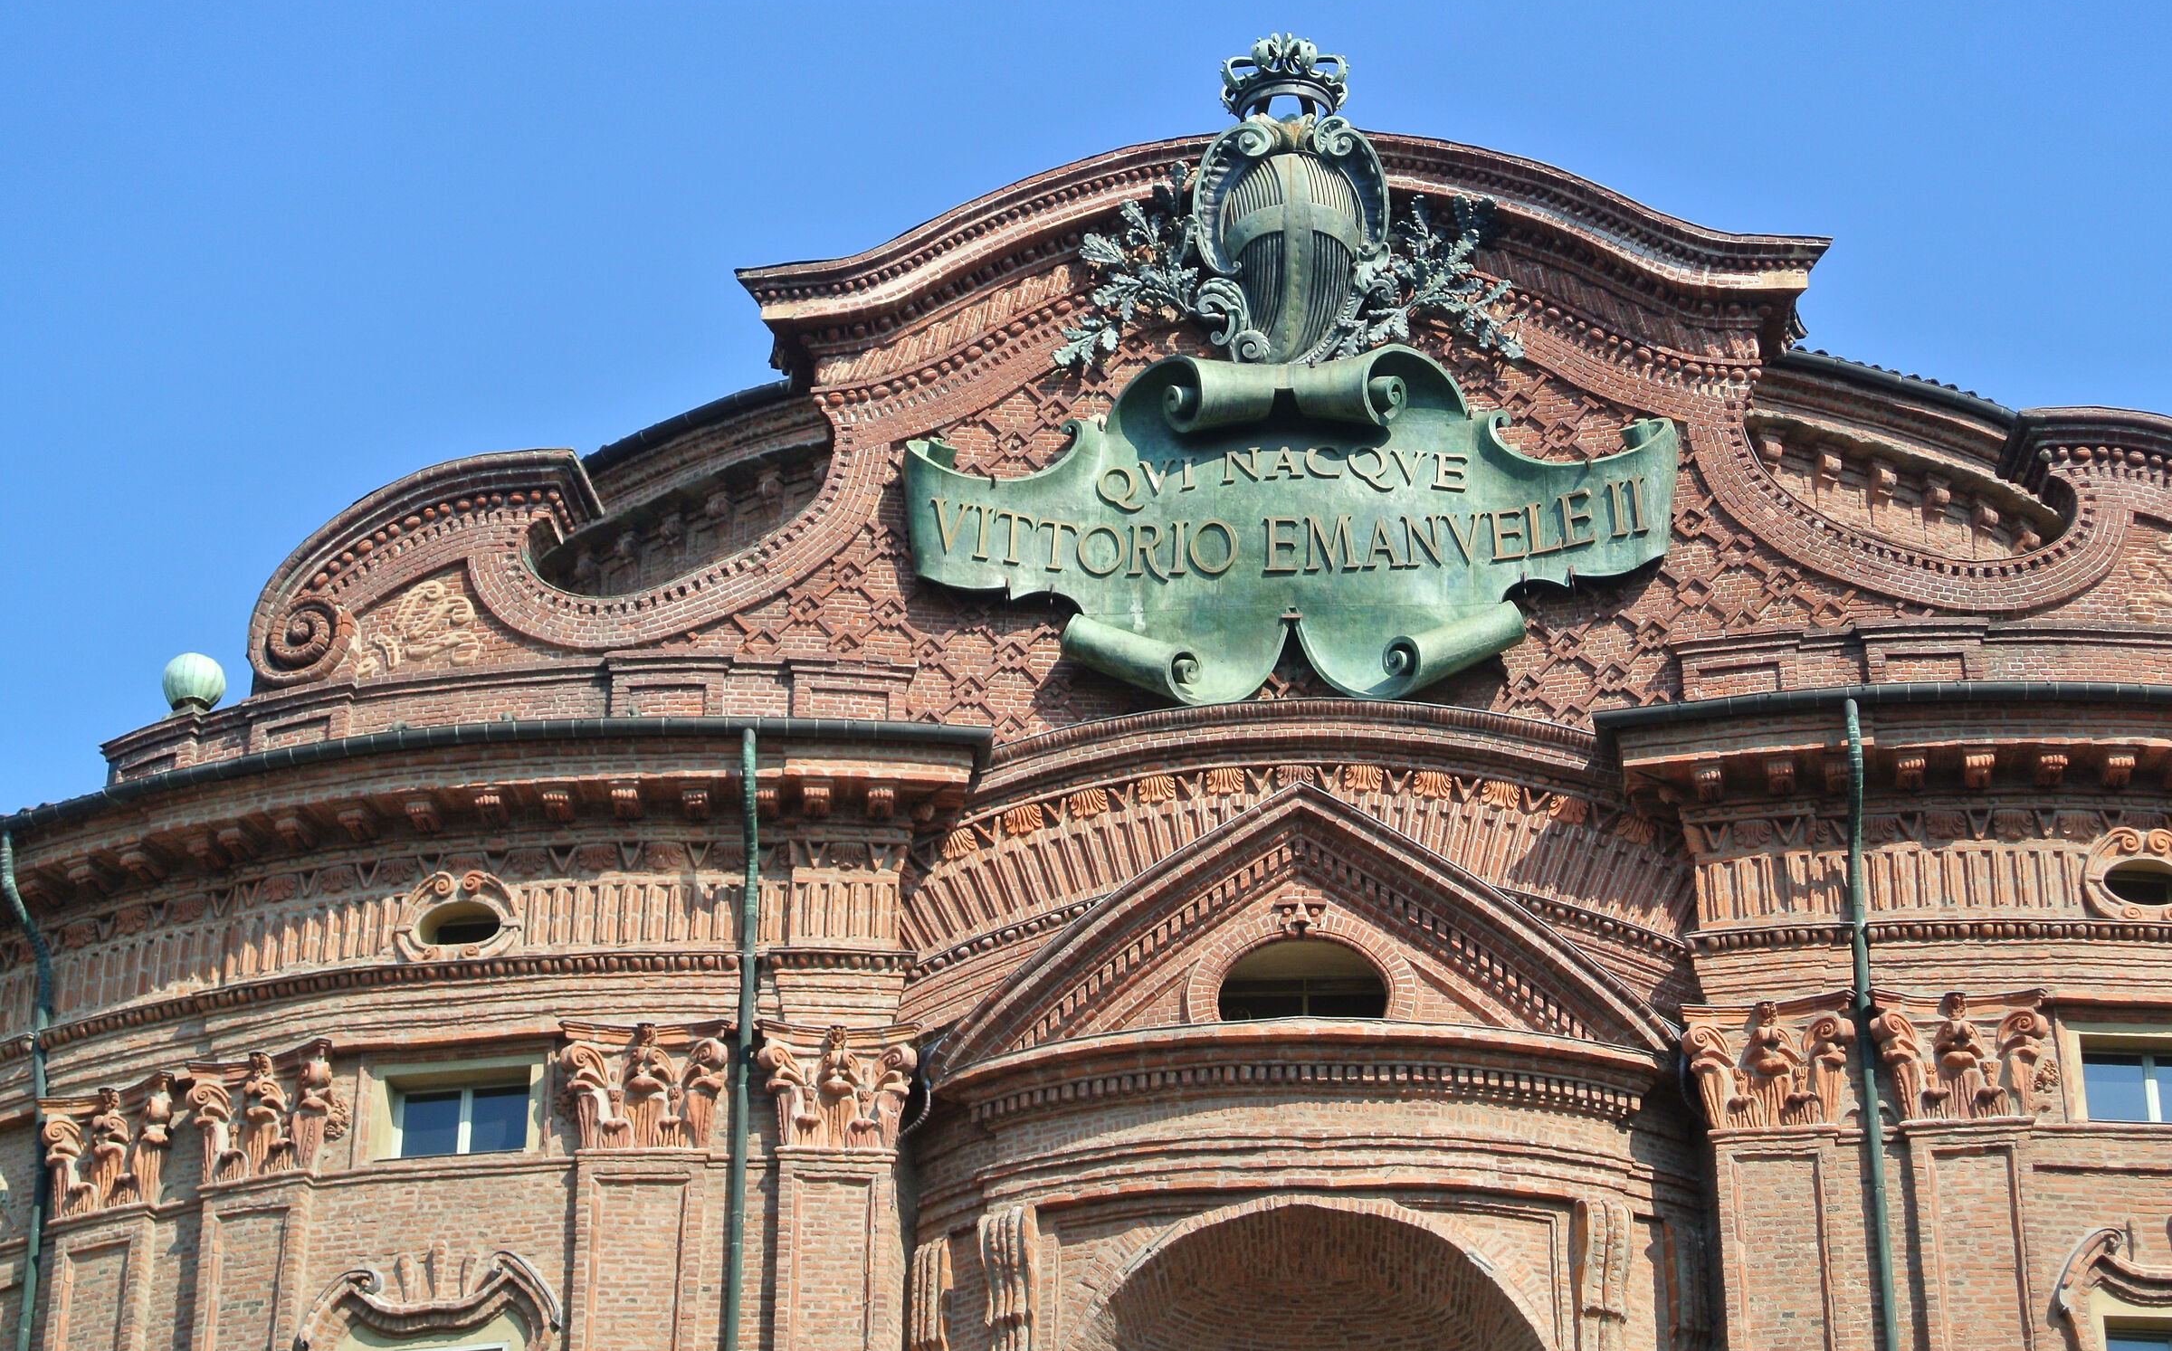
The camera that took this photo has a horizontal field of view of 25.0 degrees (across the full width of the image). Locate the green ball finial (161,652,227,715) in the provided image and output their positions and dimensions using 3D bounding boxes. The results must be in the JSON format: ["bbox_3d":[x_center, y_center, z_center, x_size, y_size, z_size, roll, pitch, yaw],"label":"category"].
[{"bbox_3d":[-9.065,0.084,49.777,0.640,0.650,0.640,-1,-28,2],"label":"green ball finial"}]

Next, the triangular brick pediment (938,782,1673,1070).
[{"bbox_3d":[2.108,2.560,48.322,7.150,2.600,1.500,-2,-29,3],"label":"triangular brick pediment"}]

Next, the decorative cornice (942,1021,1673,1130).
[{"bbox_3d":[1.931,3.584,43.996,6.600,0.540,1.350,-1,-28,2],"label":"decorative cornice"}]

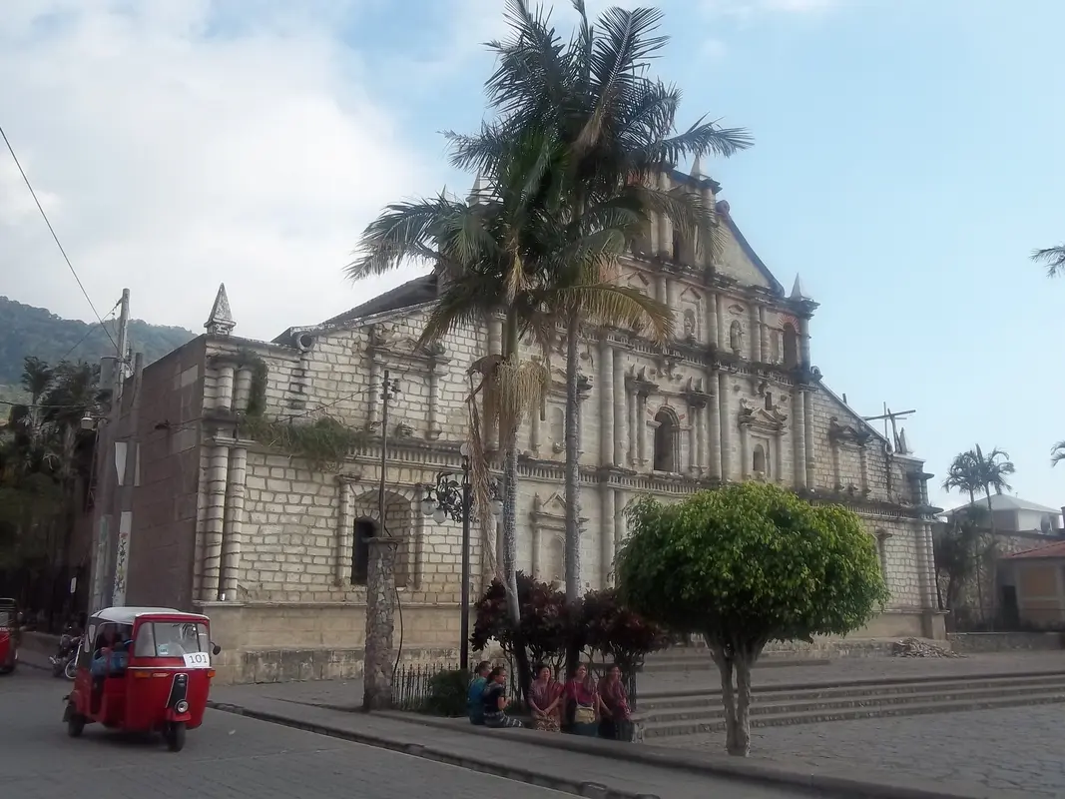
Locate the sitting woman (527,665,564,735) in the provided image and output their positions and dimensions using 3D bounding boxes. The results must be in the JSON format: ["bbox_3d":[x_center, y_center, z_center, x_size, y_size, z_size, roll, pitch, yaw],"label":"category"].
[{"bbox_3d":[0.203,4.194,13.519,0.500,1.080,0.680,2,-12,-7],"label":"sitting woman"}]

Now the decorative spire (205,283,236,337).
[{"bbox_3d":[-6.834,-1.975,21.540,0.560,1.237,0.560,9,-15,-33],"label":"decorative spire"}]

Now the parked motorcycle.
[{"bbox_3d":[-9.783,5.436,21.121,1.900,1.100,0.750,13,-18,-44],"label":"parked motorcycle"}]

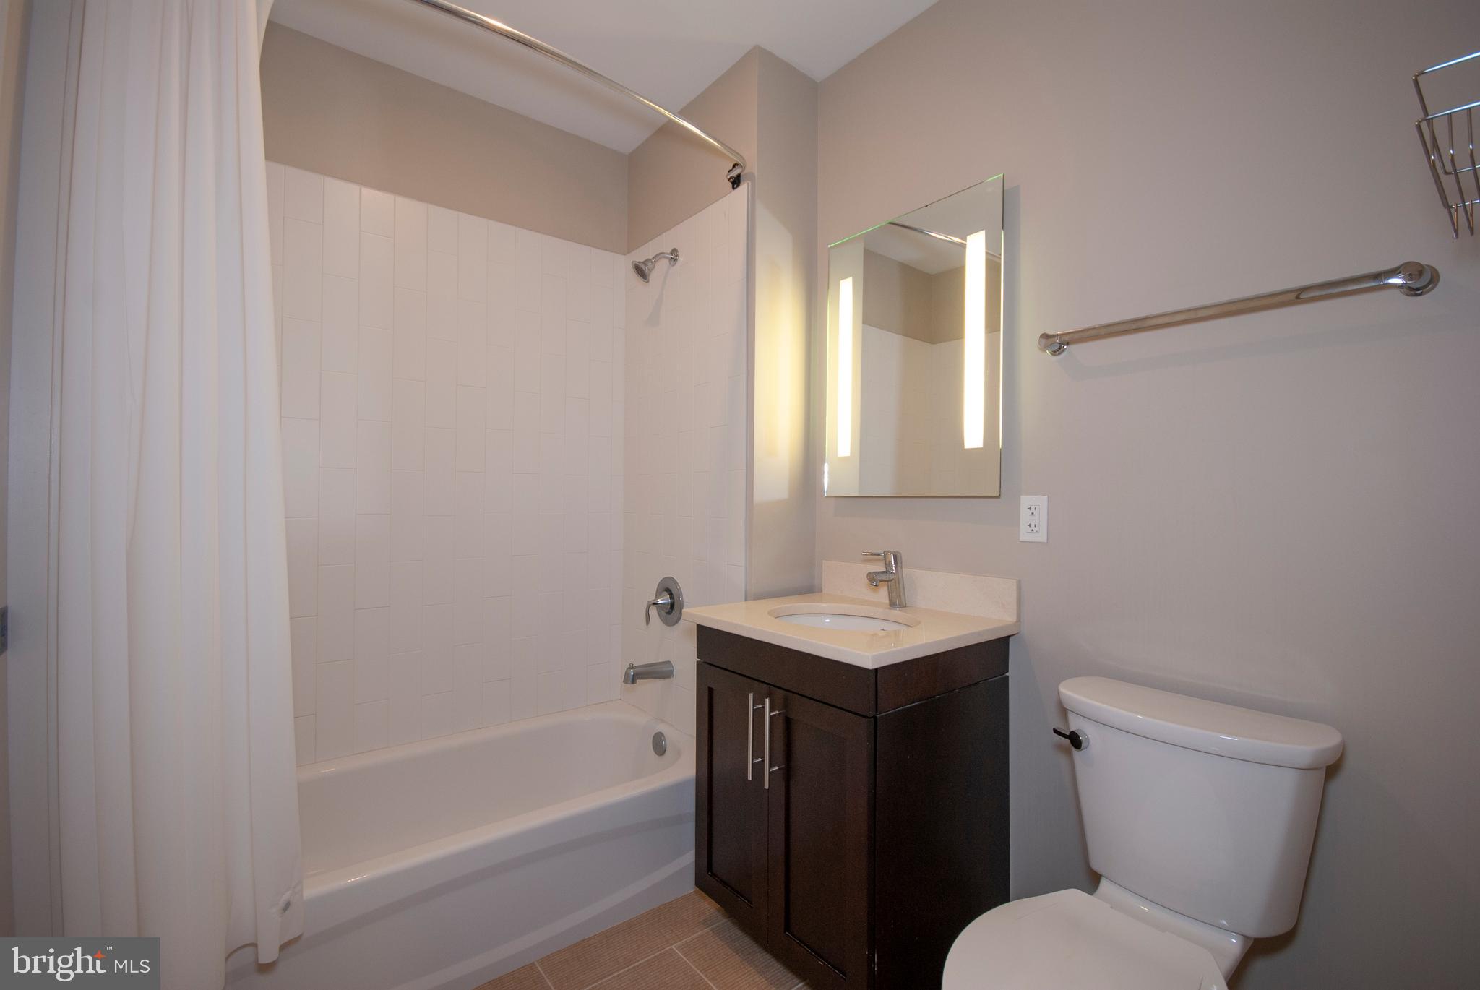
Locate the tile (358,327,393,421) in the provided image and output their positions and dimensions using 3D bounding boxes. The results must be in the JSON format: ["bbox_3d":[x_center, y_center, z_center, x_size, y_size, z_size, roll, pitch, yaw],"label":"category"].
[{"bbox_3d":[-1.202,-0.397,2.038,0.098,0.305,0.009,1,-1,-36],"label":"tile"}]

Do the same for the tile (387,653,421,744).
[{"bbox_3d":[-1.129,0.684,2.087,0.098,0.303,0.009,1,-1,-36],"label":"tile"}]

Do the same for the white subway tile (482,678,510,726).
[{"bbox_3d":[-0.892,0.761,2.268,0.098,0.156,0.010,1,-1,-37],"label":"white subway tile"}]

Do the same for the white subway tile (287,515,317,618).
[{"bbox_3d":[-1.368,0.225,1.917,0.098,0.306,0.010,1,-1,-37],"label":"white subway tile"}]

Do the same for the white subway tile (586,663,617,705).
[{"bbox_3d":[-0.574,0.767,2.505,0.099,0.159,0.009,1,0,-37],"label":"white subway tile"}]

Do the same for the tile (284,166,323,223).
[{"bbox_3d":[-1.362,-0.931,1.933,0.098,0.151,0.010,1,-1,-38],"label":"tile"}]

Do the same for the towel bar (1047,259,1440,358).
[{"bbox_3d":[0.945,-0.371,1.271,0.091,0.055,0.655,1,-1,-41],"label":"towel bar"}]

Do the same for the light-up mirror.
[{"bbox_3d":[0.487,-0.406,1.810,0.030,0.821,0.604,1,0,-38],"label":"light-up mirror"}]

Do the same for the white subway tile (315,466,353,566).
[{"bbox_3d":[-1.288,0.070,1.979,0.098,0.307,0.010,1,-1,-38],"label":"white subway tile"}]

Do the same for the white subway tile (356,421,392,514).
[{"bbox_3d":[-1.209,-0.090,2.043,0.098,0.307,0.010,1,-1,-38],"label":"white subway tile"}]

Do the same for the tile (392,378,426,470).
[{"bbox_3d":[-1.120,-0.234,2.090,0.099,0.305,0.009,1,0,-37],"label":"tile"}]

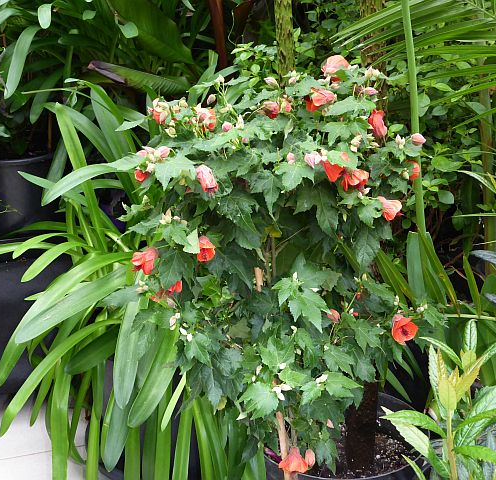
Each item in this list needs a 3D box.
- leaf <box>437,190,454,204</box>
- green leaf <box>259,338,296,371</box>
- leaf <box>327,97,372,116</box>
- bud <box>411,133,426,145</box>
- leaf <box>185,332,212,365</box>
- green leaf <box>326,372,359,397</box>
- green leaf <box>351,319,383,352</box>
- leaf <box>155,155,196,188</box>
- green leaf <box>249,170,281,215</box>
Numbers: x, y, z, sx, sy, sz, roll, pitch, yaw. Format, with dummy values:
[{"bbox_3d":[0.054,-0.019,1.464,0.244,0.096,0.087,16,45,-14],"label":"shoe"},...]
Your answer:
[{"bbox_3d":[0.454,-0.098,2.250,0.040,0.034,0.012,-11,-25,-12],"label":"leaf"},{"bbox_3d":[0.054,0.216,1.850,0.068,0.020,0.066,0,60,0],"label":"green leaf"},{"bbox_3d":[0.198,-0.259,1.900,0.088,0.022,0.055,-2,37,2],"label":"leaf"},{"bbox_3d":[0.331,-0.196,1.900,0.029,0.023,0.023,12,61,14],"label":"bud"},{"bbox_3d":[-0.094,0.208,1.880,0.052,0.020,0.064,-21,62,-4],"label":"leaf"},{"bbox_3d":[0.181,0.276,1.870,0.072,0.020,0.052,-5,51,-20],"label":"green leaf"},{"bbox_3d":[0.232,0.185,1.900,0.064,0.020,0.072,-34,73,-23],"label":"green leaf"},{"bbox_3d":[-0.135,-0.126,1.820,0.080,0.024,0.066,6,61,10],"label":"leaf"},{"bbox_3d":[0.031,-0.087,1.840,0.062,0.086,0.022,9,-20,6],"label":"green leaf"}]

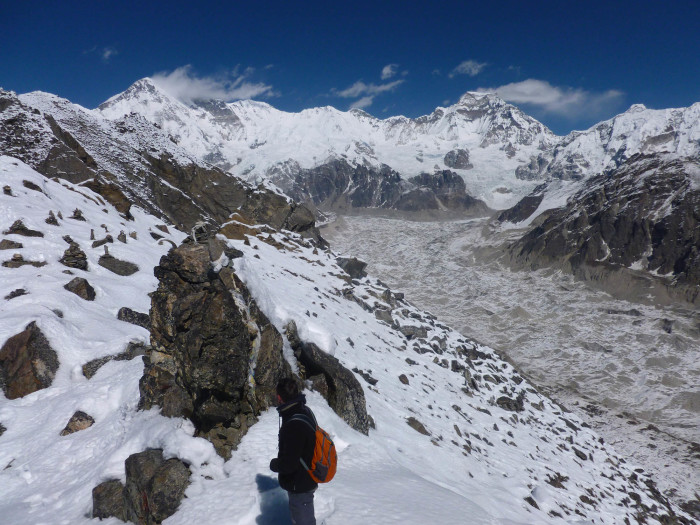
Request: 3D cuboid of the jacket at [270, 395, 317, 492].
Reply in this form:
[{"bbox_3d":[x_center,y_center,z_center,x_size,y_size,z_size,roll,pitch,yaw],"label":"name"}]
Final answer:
[{"bbox_3d":[-0.430,1.386,4.486,0.370,0.730,0.500,2,7,17],"label":"jacket"}]

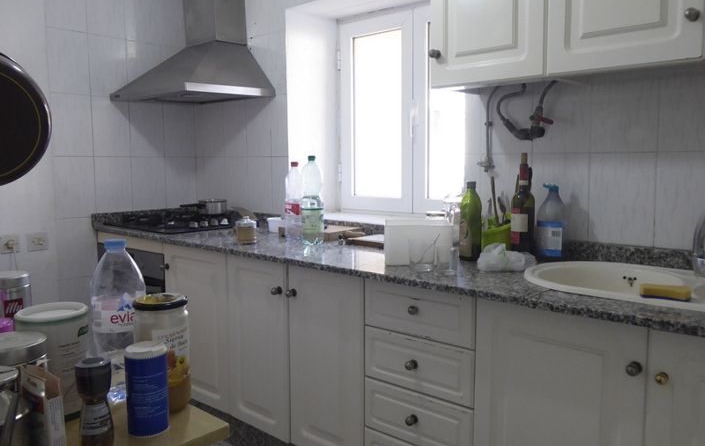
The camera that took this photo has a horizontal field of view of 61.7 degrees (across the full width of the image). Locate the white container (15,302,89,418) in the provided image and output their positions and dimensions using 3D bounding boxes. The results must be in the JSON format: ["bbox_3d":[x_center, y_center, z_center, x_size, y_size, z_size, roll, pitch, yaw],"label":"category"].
[{"bbox_3d":[-0.513,0.239,1.023,0.114,0.180,0.114,1,6,13],"label":"white container"}]

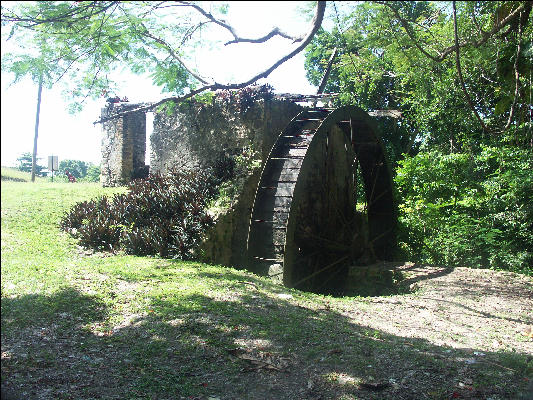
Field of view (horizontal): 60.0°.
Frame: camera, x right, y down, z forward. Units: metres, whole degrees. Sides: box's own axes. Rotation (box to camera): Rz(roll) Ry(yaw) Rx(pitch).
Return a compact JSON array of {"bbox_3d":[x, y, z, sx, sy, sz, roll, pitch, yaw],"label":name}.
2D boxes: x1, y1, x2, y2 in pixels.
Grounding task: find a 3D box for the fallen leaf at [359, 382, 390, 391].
[{"bbox_3d":[0.810,1.400,3.460,0.235,0.030,0.100,0,2,0],"label":"fallen leaf"}]

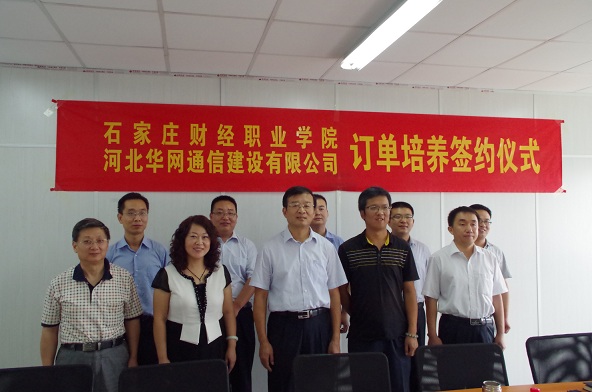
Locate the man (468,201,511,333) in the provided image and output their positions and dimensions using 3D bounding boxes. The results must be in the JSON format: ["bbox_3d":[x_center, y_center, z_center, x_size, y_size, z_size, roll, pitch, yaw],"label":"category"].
[{"bbox_3d":[1.359,0.893,3.622,0.470,1.661,0.270,-1,-2,2],"label":"man"}]

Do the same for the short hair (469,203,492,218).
[{"bbox_3d":[1.376,0.128,3.668,0.160,0.130,0.185,-1,-2,4],"label":"short hair"}]

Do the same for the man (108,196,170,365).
[{"bbox_3d":[-0.965,0.850,2.970,0.480,1.738,0.280,0,-2,-13],"label":"man"}]

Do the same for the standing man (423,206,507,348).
[{"bbox_3d":[1.051,0.887,3.042,0.490,1.638,0.280,-1,-2,4],"label":"standing man"}]

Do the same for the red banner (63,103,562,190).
[{"bbox_3d":[0.347,-0.365,4.028,4.298,0.648,0.030,0,-2,-12],"label":"red banner"}]

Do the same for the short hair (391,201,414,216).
[{"bbox_3d":[0.775,0.109,3.578,0.160,0.130,0.185,-1,-2,3],"label":"short hair"}]

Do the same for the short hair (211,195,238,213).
[{"bbox_3d":[-0.474,0.064,3.268,0.165,0.135,0.190,0,-2,-8],"label":"short hair"}]

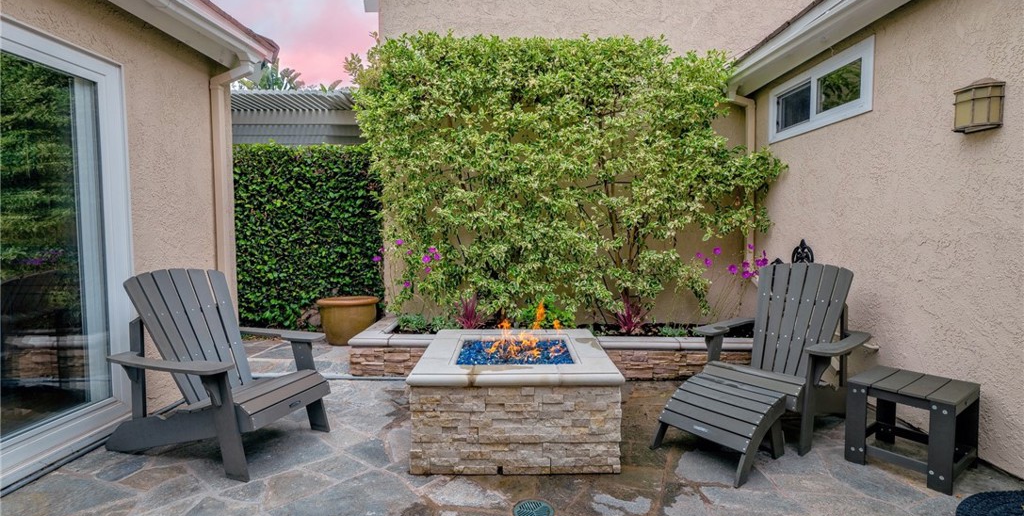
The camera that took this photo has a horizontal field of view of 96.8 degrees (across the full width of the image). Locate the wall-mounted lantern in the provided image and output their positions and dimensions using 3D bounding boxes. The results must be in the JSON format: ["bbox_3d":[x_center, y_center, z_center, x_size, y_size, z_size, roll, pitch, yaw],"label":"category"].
[{"bbox_3d":[2.385,-0.775,2.353,0.119,0.271,0.184,0,4,0],"label":"wall-mounted lantern"}]

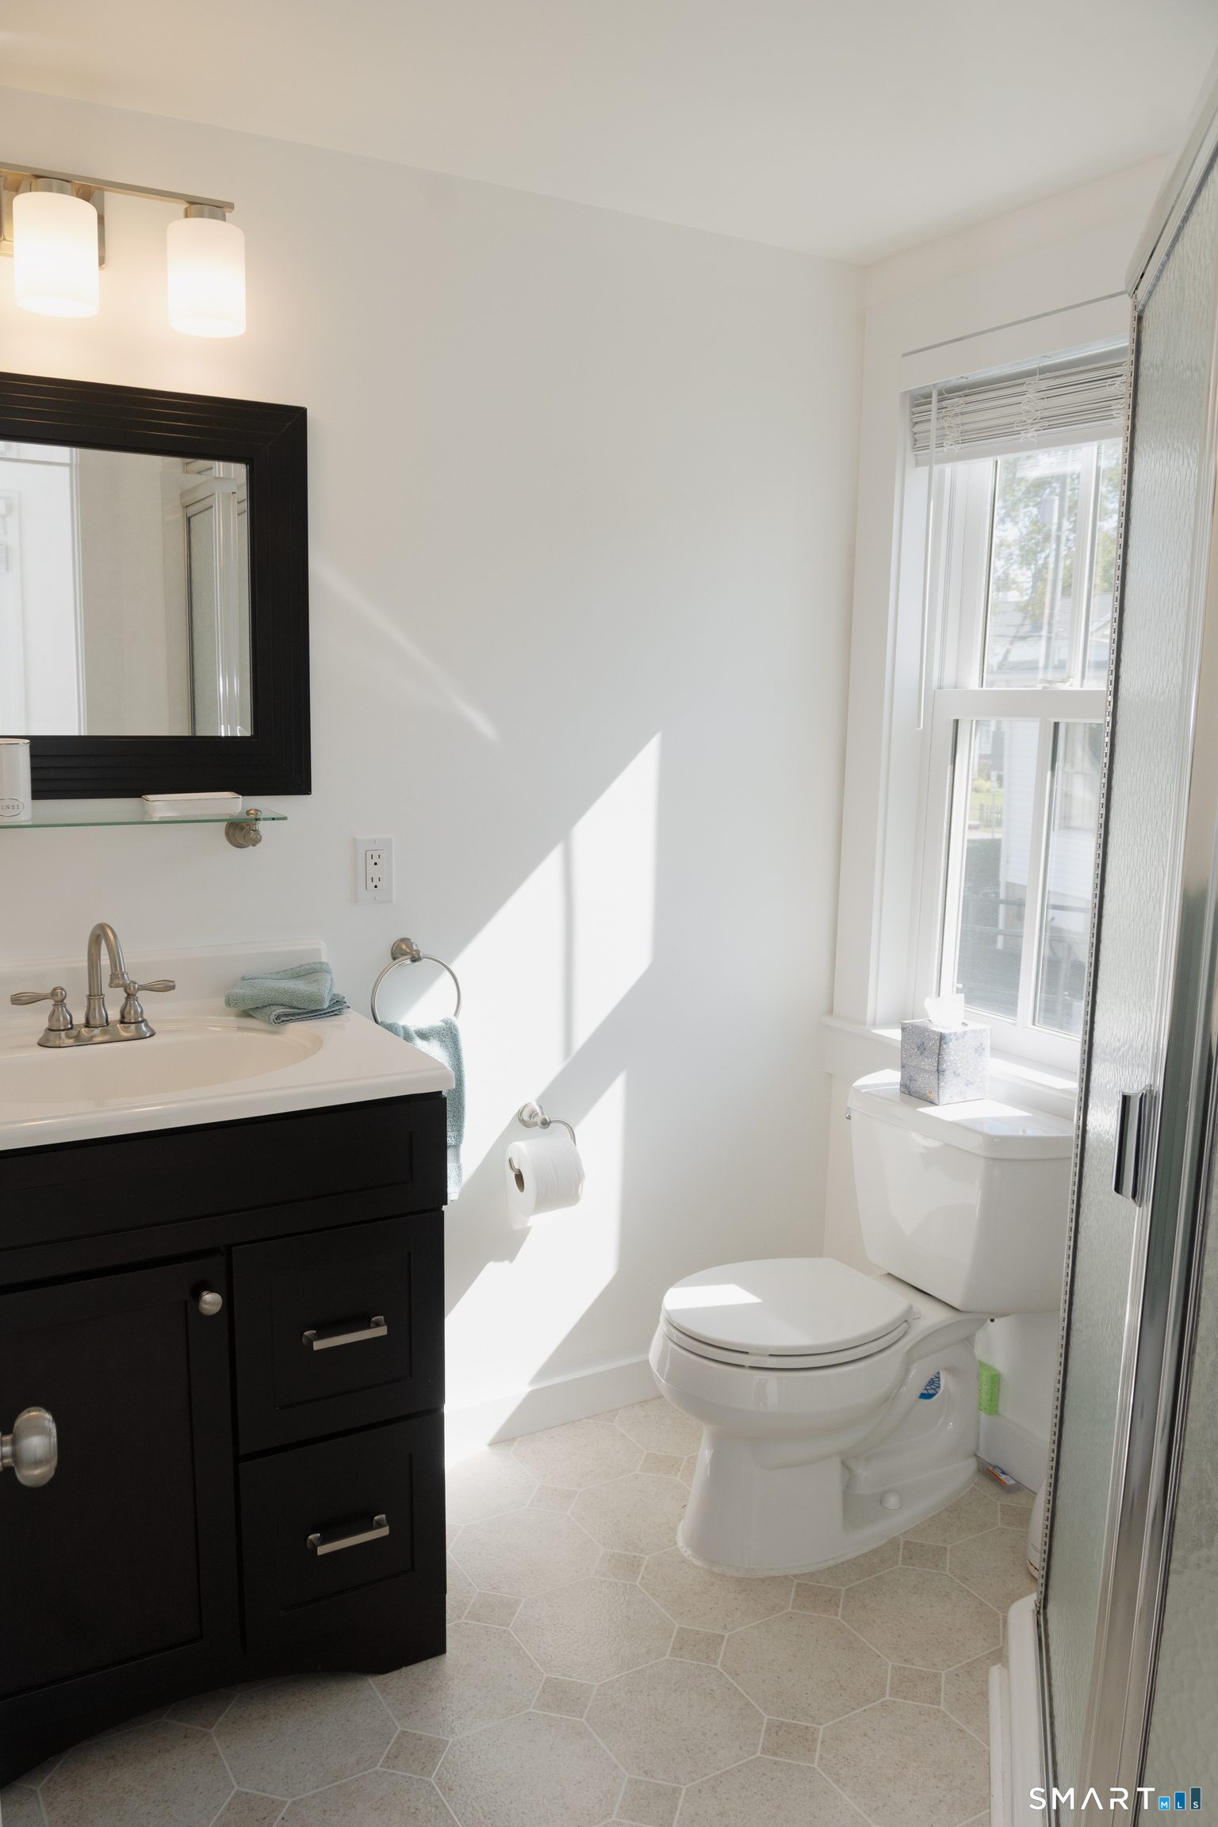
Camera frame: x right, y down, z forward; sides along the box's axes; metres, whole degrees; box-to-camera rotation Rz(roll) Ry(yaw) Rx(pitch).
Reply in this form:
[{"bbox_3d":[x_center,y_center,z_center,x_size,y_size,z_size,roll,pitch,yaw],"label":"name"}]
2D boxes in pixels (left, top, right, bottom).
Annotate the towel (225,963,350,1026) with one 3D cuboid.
[{"bbox_3d":[-0.526,0.136,2.267,0.190,0.070,0.135,-3,9,-28],"label":"towel"}]

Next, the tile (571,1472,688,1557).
[{"bbox_3d":[0.060,1.060,2.416,0.225,0.010,0.225,-4,9,-30],"label":"tile"}]

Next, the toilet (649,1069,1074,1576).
[{"bbox_3d":[0.392,0.711,2.401,0.735,0.725,0.455,-4,9,-31],"label":"toilet"}]

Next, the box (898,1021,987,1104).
[{"bbox_3d":[0.608,0.268,2.505,0.105,0.131,0.105,-4,9,-31],"label":"box"}]

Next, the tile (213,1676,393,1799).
[{"bbox_3d":[-0.419,1.140,1.896,0.231,0.010,0.228,-4,9,-30],"label":"tile"}]

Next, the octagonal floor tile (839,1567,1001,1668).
[{"bbox_3d":[0.486,1.103,2.141,0.225,0.010,0.225,-4,9,-30],"label":"octagonal floor tile"}]

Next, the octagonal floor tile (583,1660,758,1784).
[{"bbox_3d":[0.093,1.129,1.913,0.225,0.010,0.225,-4,9,-30],"label":"octagonal floor tile"}]

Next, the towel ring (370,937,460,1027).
[{"bbox_3d":[-0.344,0.139,2.424,0.166,0.189,0.066,-4,9,-31],"label":"towel ring"}]

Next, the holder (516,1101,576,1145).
[{"bbox_3d":[-0.136,0.419,2.580,0.146,0.117,0.086,-4,9,-31],"label":"holder"}]

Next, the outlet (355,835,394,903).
[{"bbox_3d":[-0.406,-0.075,2.386,0.070,0.115,0.008,-4,9,-31],"label":"outlet"}]

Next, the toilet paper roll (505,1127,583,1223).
[{"bbox_3d":[-0.118,0.488,2.551,0.100,0.134,0.134,-3,9,-28],"label":"toilet paper roll"}]

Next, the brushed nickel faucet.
[{"bbox_3d":[-0.756,0.095,2.032,0.235,0.162,0.135,-4,9,-31],"label":"brushed nickel faucet"}]

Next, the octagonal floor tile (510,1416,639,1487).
[{"bbox_3d":[-0.054,1.032,2.611,0.225,0.010,0.225,-4,9,-30],"label":"octagonal floor tile"}]

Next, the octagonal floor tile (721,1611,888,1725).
[{"bbox_3d":[0.293,1.129,2.052,0.231,0.010,0.228,-4,9,-30],"label":"octagonal floor tile"}]

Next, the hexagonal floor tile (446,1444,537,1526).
[{"bbox_3d":[-0.251,1.045,2.497,0.225,0.010,0.225,-4,9,-30],"label":"hexagonal floor tile"}]

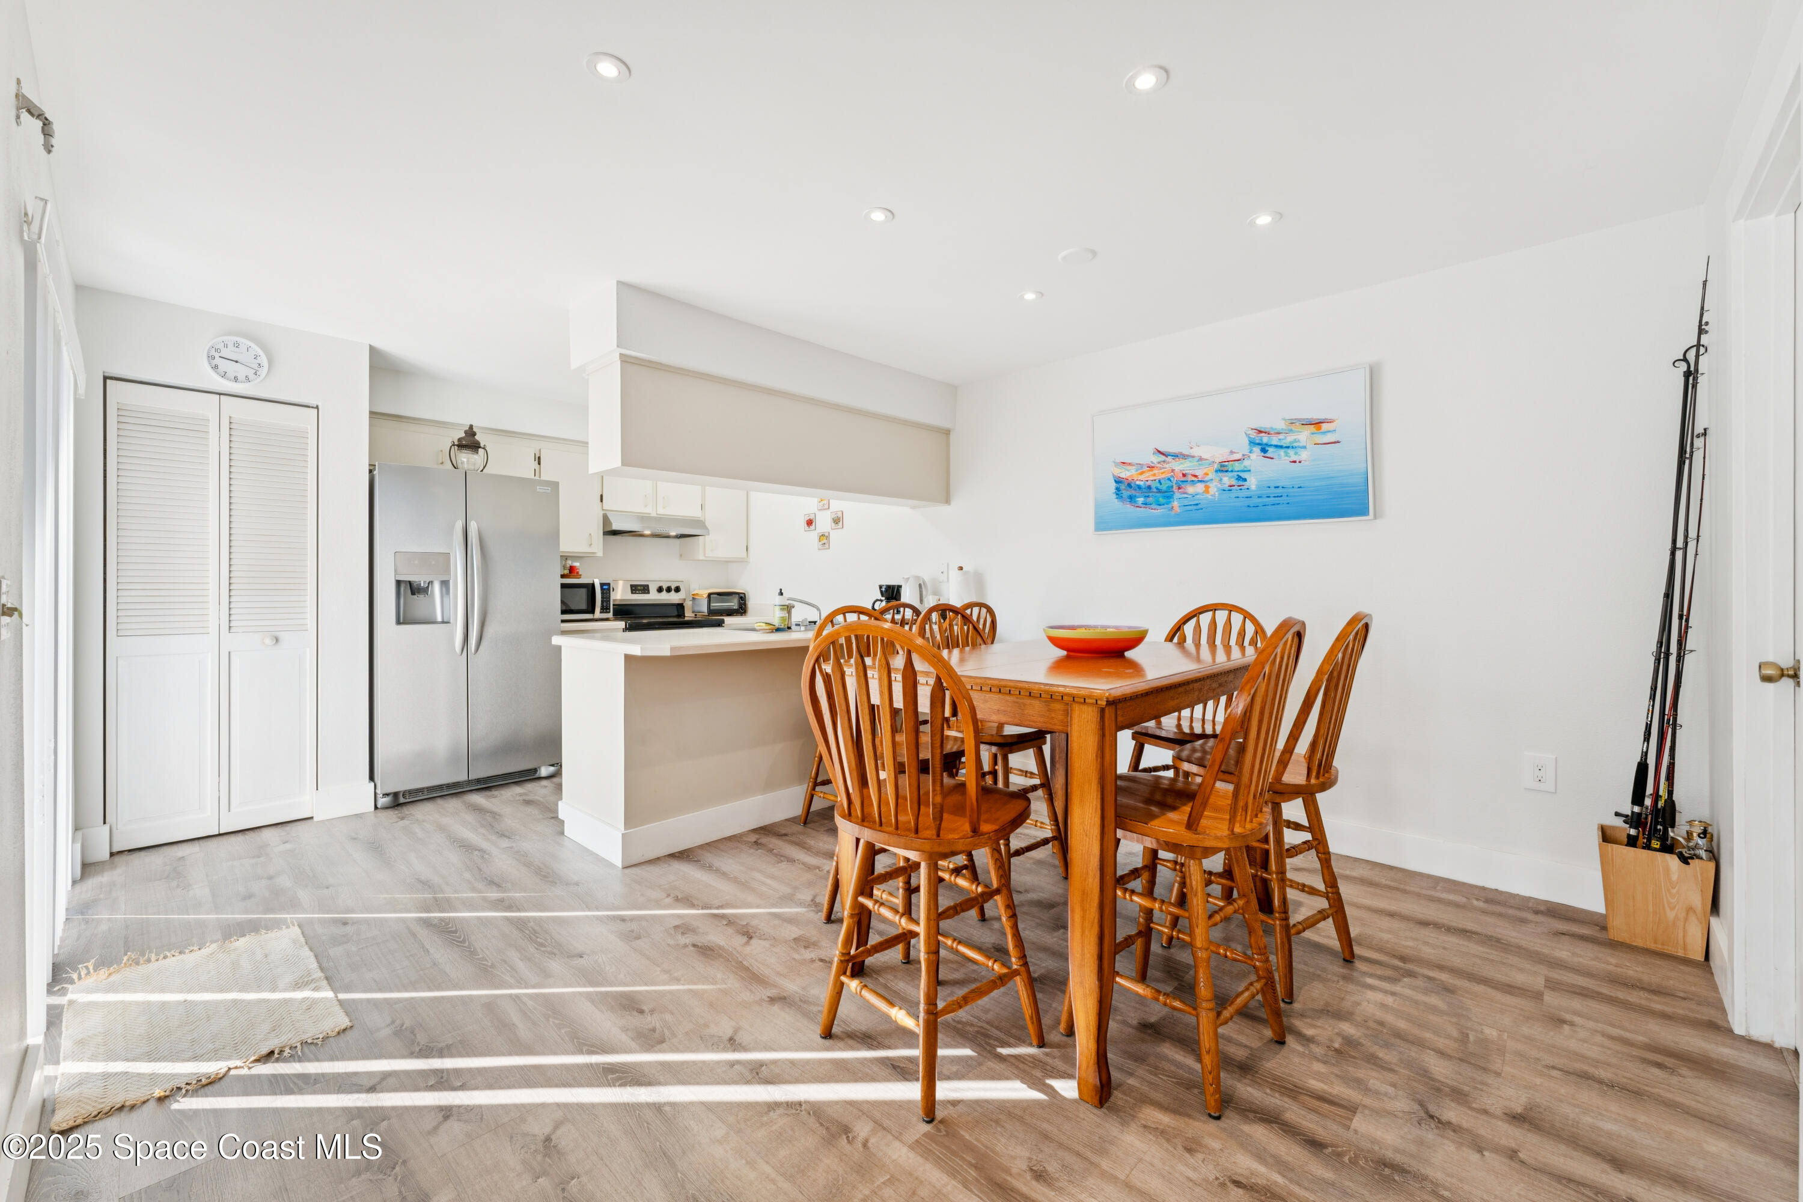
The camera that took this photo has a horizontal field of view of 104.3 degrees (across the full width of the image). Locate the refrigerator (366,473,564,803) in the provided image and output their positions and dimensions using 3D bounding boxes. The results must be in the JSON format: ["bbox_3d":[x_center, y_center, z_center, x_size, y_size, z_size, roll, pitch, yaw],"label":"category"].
[{"bbox_3d":[-2.647,0.178,4.198,0.790,1.785,0.910,1,2,43],"label":"refrigerator"}]

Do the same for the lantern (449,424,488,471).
[{"bbox_3d":[-2.555,-0.879,4.135,0.180,0.320,0.205,1,1,44],"label":"lantern"}]

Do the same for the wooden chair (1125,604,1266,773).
[{"bbox_3d":[1.138,0.541,2.745,0.445,1.065,0.530,1,2,43],"label":"wooden chair"}]

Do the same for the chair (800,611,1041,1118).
[{"bbox_3d":[0.059,0.574,1.741,0.465,1.078,0.527,1,1,36],"label":"chair"}]

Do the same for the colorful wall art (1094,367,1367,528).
[{"bbox_3d":[1.450,-0.647,3.227,1.215,0.615,0.035,1,2,43],"label":"colorful wall art"}]

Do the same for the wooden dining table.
[{"bbox_3d":[0.539,0.628,2.247,0.920,0.920,1.260,1,2,43],"label":"wooden dining table"}]

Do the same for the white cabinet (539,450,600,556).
[{"bbox_3d":[-2.332,-0.683,4.833,0.320,0.755,0.410,1,2,43],"label":"white cabinet"}]

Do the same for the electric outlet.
[{"bbox_3d":[2.351,0.633,2.578,0.089,0.134,0.008,1,1,44],"label":"electric outlet"}]

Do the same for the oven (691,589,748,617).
[{"bbox_3d":[-1.500,0.013,5.680,0.260,0.206,0.355,1,2,43],"label":"oven"}]

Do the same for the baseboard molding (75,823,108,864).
[{"bbox_3d":[-3.368,1.016,2.921,0.016,0.145,0.100,1,1,44],"label":"baseboard molding"}]

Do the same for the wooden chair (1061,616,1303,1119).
[{"bbox_3d":[0.719,0.574,1.758,0.527,1.078,0.465,1,1,41],"label":"wooden chair"}]

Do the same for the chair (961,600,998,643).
[{"bbox_3d":[0.206,0.534,3.634,0.527,1.078,0.465,1,1,45],"label":"chair"}]

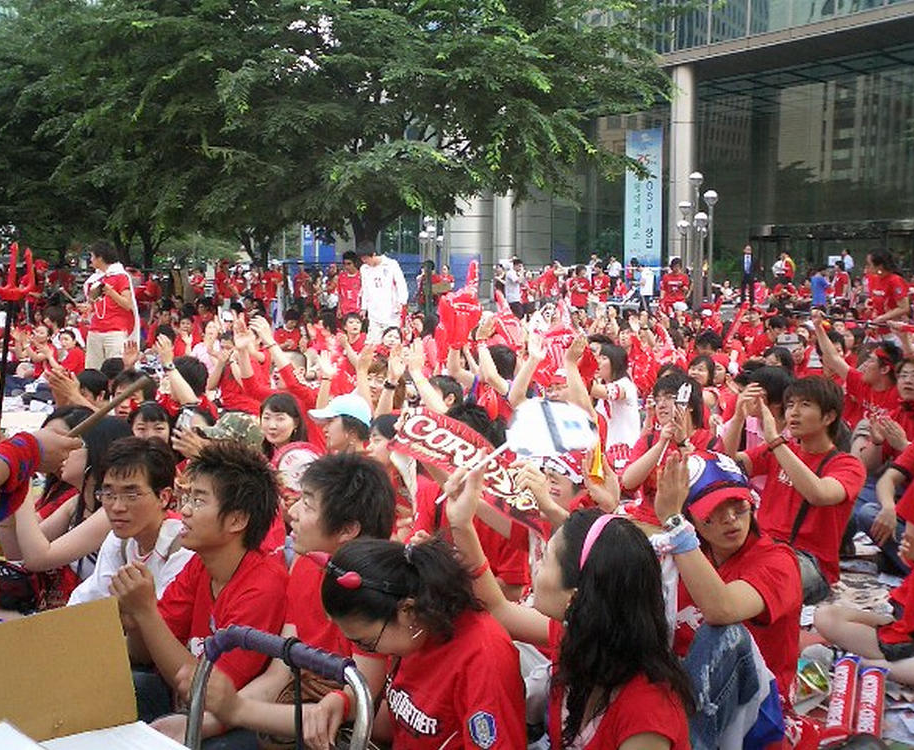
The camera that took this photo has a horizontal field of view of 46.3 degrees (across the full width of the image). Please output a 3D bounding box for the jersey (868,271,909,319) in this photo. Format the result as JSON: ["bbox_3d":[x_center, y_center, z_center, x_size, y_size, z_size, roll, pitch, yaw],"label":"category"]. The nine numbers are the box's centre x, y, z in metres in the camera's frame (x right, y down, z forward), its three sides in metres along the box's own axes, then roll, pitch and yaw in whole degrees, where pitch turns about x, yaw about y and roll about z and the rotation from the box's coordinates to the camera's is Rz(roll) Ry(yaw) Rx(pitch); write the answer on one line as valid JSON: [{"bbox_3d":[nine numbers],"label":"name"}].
[{"bbox_3d":[3.496,-0.623,8.700,0.290,0.540,0.440,-2,5,-25],"label":"jersey"}]

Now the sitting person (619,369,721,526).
[{"bbox_3d":[1.000,0.408,4.911,0.540,0.840,0.660,4,6,33],"label":"sitting person"}]

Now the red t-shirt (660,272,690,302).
[{"bbox_3d":[3.520,-1.408,17.300,0.490,0.560,0.280,0,5,3],"label":"red t-shirt"}]

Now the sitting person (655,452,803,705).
[{"bbox_3d":[0.700,0.614,2.791,0.520,0.830,0.700,4,7,37],"label":"sitting person"}]

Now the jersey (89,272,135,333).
[{"bbox_3d":[-3.103,-0.660,9.600,0.460,0.620,0.290,3,6,32],"label":"jersey"}]

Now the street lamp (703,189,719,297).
[{"bbox_3d":[6.190,-2.843,26.145,0.360,3.400,0.360,0,5,0],"label":"street lamp"}]

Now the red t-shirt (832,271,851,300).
[{"bbox_3d":[7.194,-1.675,20.000,0.300,0.560,0.430,-2,5,-23],"label":"red t-shirt"}]

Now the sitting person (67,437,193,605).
[{"bbox_3d":[-0.860,0.608,2.690,0.520,0.870,0.660,4,7,37],"label":"sitting person"}]

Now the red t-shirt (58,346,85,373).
[{"bbox_3d":[-3.823,-0.124,10.600,0.370,0.440,0.260,3,6,30],"label":"red t-shirt"}]

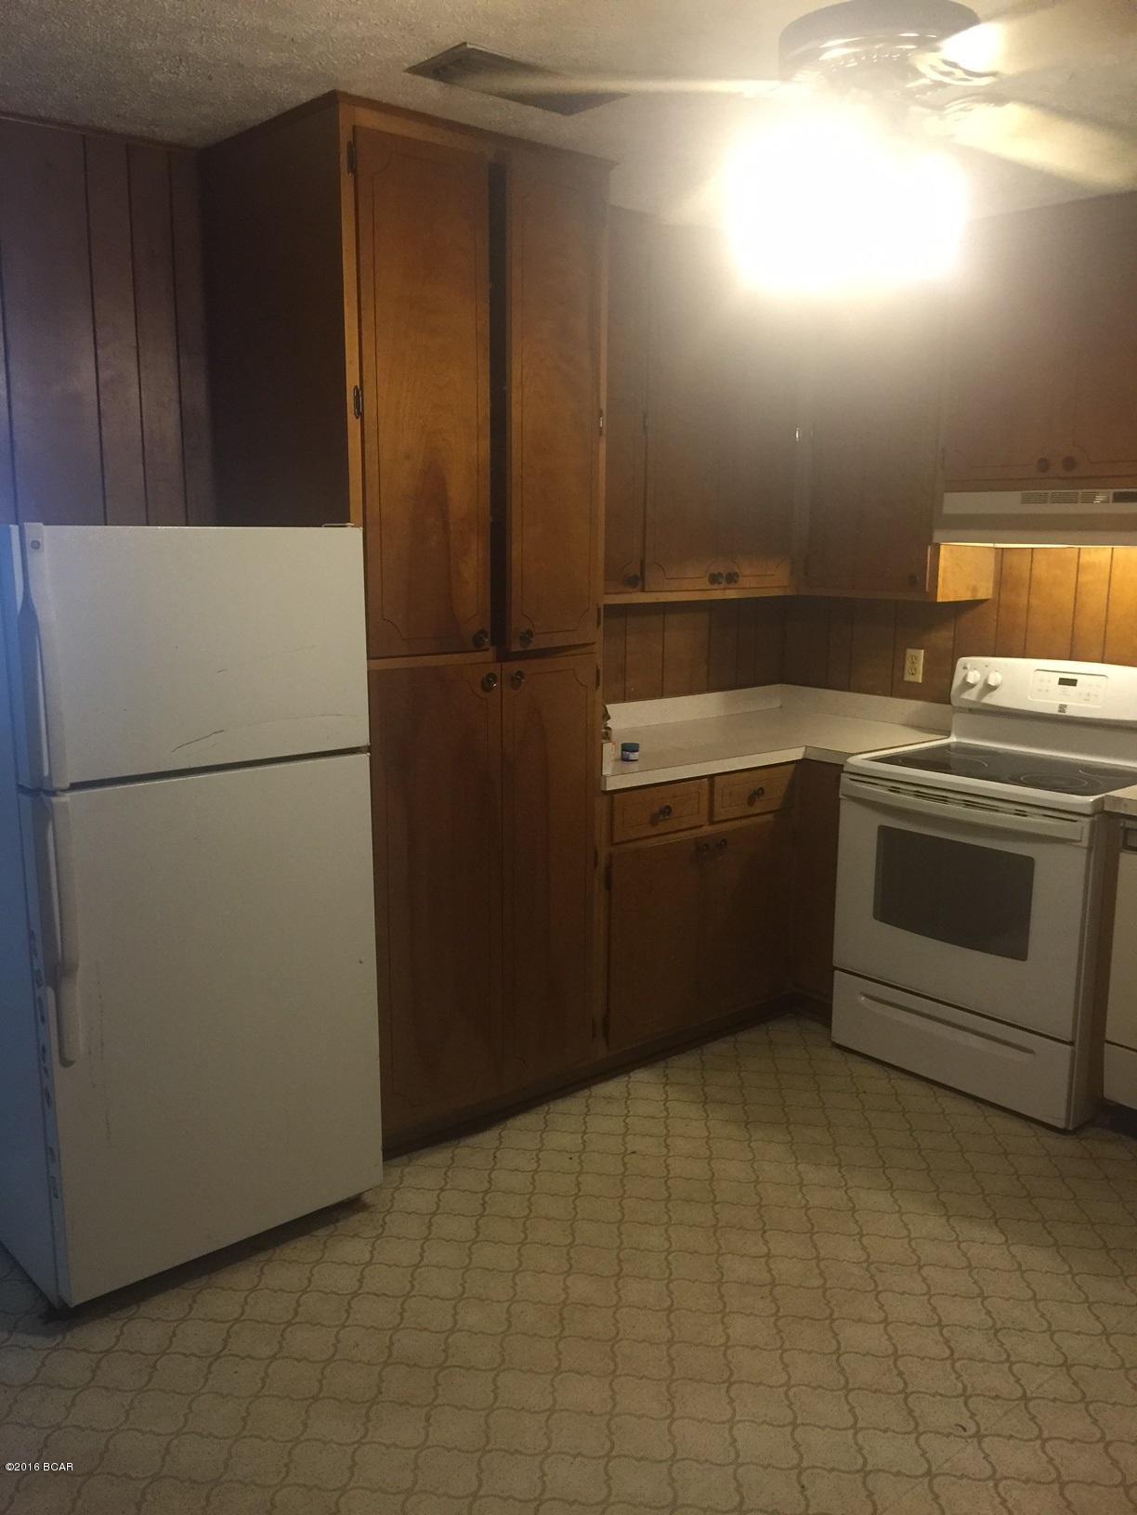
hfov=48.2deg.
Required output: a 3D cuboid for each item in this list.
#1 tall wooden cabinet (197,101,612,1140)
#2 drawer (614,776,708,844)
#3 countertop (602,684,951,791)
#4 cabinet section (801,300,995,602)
[{"bbox_3d":[-0.388,-0.247,3.292,0.755,2.440,0.635,-8,13,-40],"label":"tall wooden cabinet"},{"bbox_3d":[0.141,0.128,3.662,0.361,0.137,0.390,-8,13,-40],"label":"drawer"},{"bbox_3d":[0.506,-0.075,3.981,1.480,0.130,0.830,-8,13,-40],"label":"countertop"},{"bbox_3d":[1.058,-1.028,3.991,0.331,1.042,0.486,-8,13,-41],"label":"cabinet section"}]

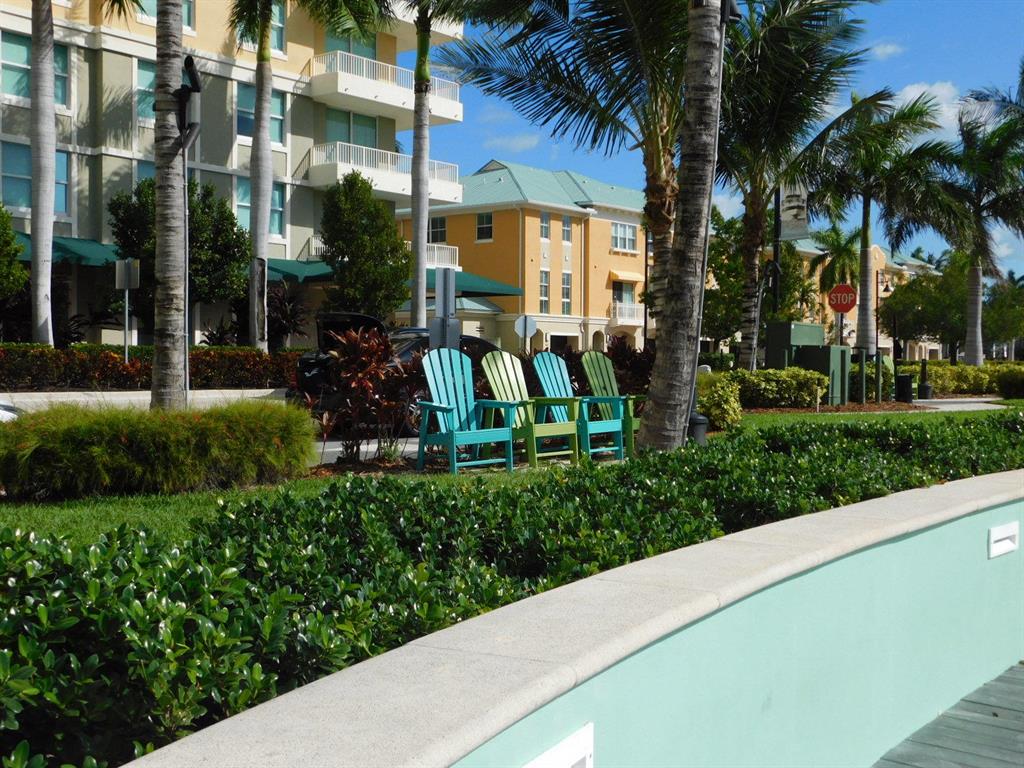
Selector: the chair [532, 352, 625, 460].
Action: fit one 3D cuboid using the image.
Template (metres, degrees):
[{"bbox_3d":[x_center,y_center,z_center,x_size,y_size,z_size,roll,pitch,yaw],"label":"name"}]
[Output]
[{"bbox_3d":[0.600,0.200,11.144,0.809,1.036,0.692,0,1,42],"label":"chair"}]

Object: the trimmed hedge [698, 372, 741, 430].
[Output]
[{"bbox_3d":[2.812,0.236,16.204,0.720,0.820,0.720,0,1,0],"label":"trimmed hedge"}]

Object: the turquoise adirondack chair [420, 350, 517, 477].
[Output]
[{"bbox_3d":[-0.396,0.226,9.803,0.692,1.036,0.809,-1,1,-28],"label":"turquoise adirondack chair"}]

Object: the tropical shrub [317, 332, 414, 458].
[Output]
[{"bbox_3d":[-1.412,0.081,11.402,0.920,1.270,0.850,0,1,0],"label":"tropical shrub"}]

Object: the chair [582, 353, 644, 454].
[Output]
[{"bbox_3d":[1.075,0.180,11.571,0.809,1.036,0.692,0,1,45],"label":"chair"}]

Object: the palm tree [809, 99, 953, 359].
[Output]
[{"bbox_3d":[9.769,-3.526,30.956,3.600,7.900,3.600,0,1,0],"label":"palm tree"}]

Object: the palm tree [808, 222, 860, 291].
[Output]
[{"bbox_3d":[15.866,-3.912,57.954,2.800,8.100,2.800,0,1,0],"label":"palm tree"}]

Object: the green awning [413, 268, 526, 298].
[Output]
[{"bbox_3d":[-2.375,-3.763,42.396,2.900,1.000,5.100,1,1,40],"label":"green awning"}]

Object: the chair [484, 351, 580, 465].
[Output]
[{"bbox_3d":[0.134,0.202,10.454,0.692,1.036,0.809,-2,1,-44],"label":"chair"}]

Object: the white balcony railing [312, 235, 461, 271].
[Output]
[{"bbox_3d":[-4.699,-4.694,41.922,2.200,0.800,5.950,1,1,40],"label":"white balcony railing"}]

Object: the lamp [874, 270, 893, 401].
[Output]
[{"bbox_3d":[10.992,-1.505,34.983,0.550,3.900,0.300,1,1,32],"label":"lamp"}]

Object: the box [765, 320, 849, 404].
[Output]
[{"bbox_3d":[6.565,-0.438,25.758,1.450,1.760,1.600,1,1,40],"label":"box"}]

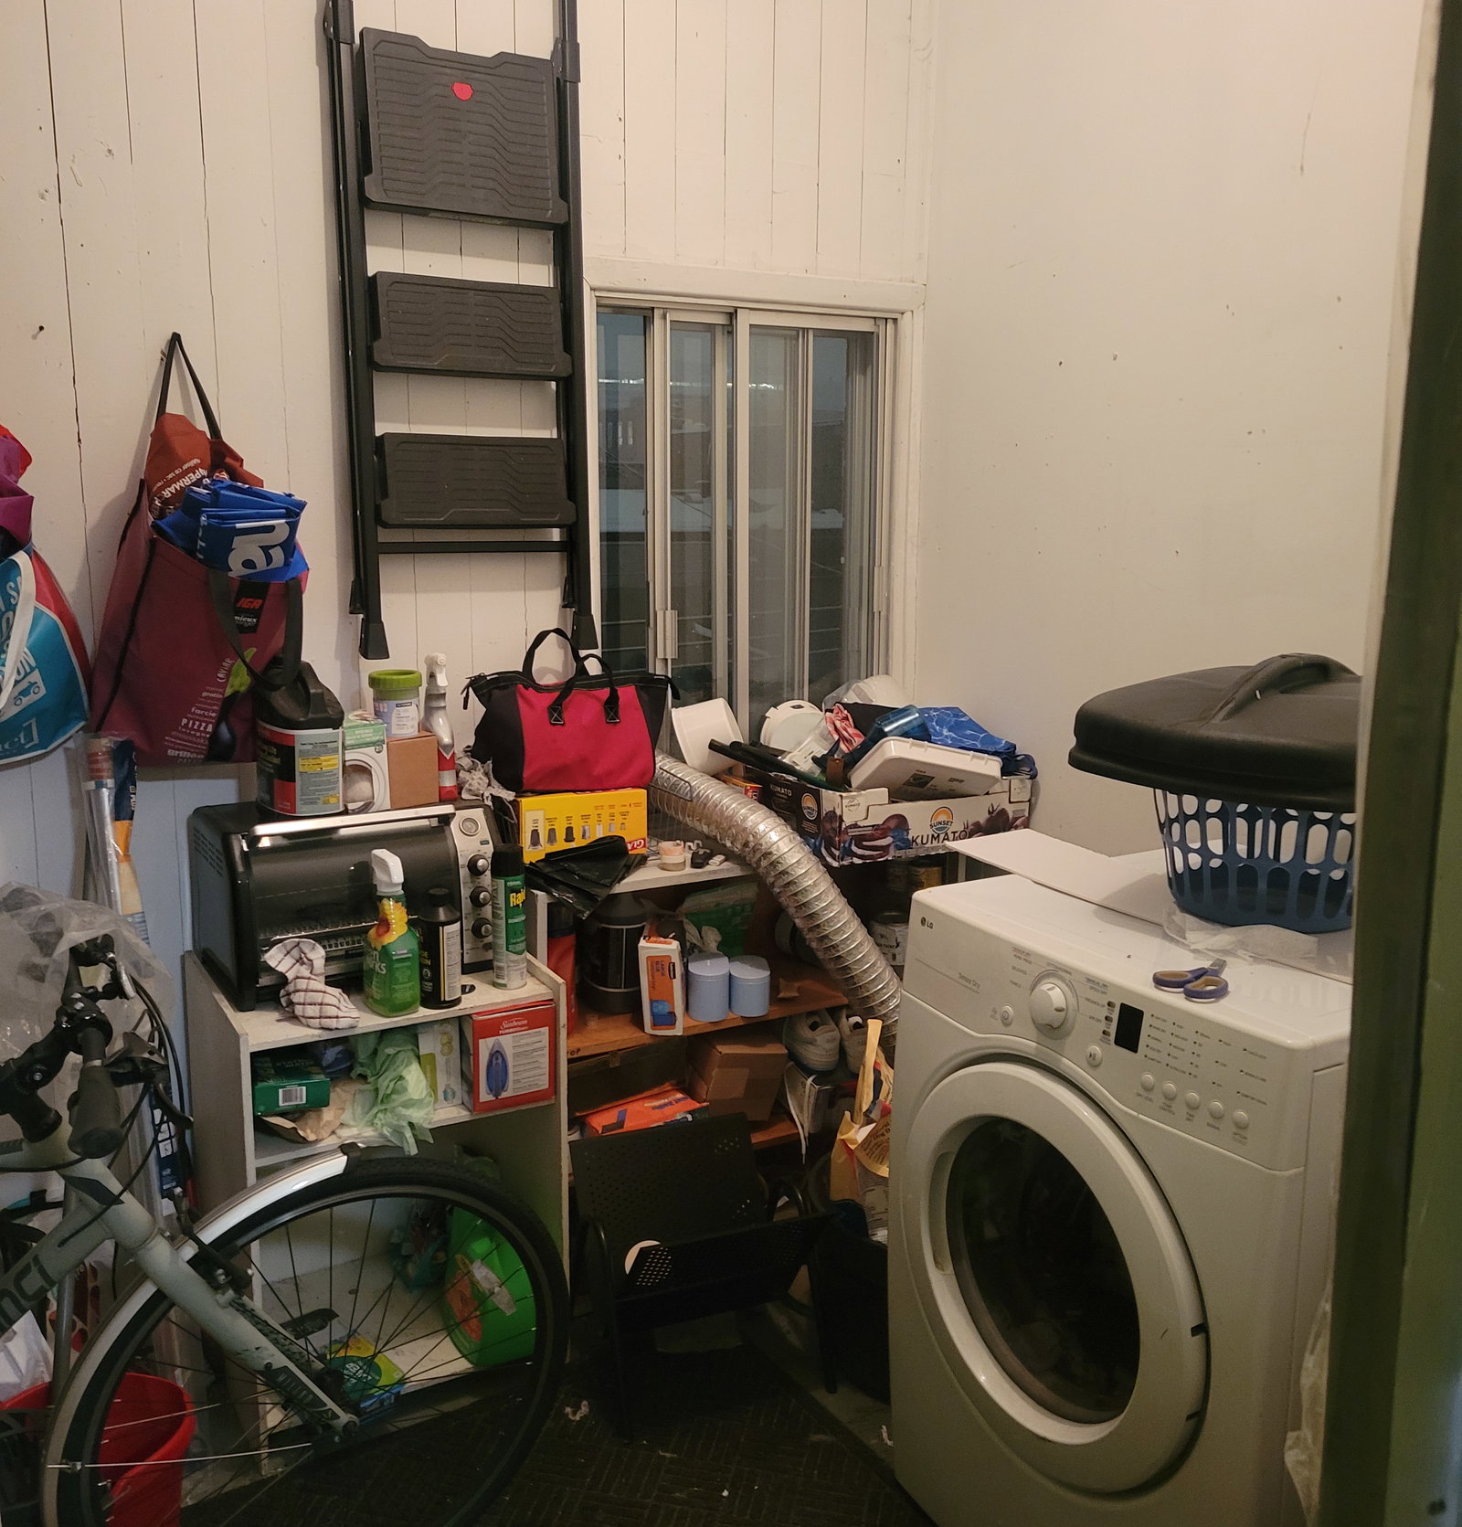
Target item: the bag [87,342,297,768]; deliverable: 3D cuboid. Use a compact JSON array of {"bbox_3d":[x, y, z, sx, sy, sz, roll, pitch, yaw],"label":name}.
[{"bbox_3d":[-0.875,-0.340,2.394,0.300,0.660,0.190,-8,14,-35],"label":"bag"}]

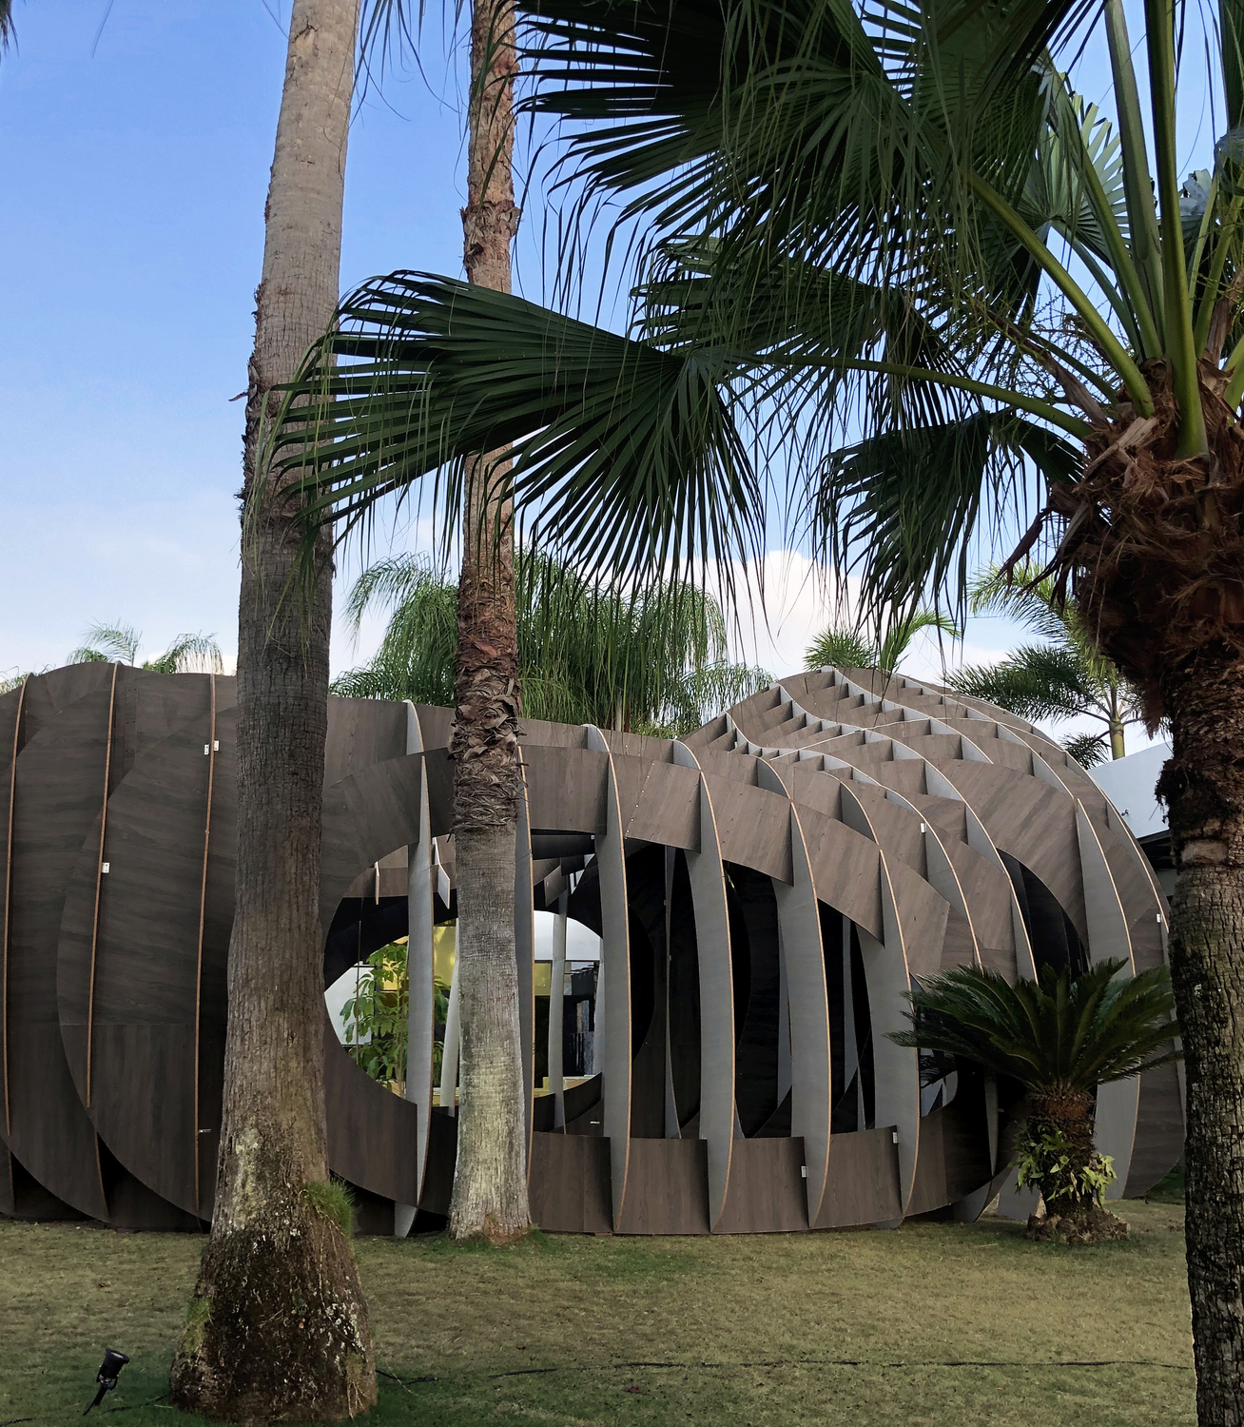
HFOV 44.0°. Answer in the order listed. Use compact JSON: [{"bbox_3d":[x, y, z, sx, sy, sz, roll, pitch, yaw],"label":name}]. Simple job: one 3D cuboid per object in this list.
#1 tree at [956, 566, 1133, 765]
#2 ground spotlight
[{"bbox_3d":[8.417,2.064,26.112,5.400,9.200,5.400,0,-11,0],"label":"tree"},{"bbox_3d":[-1.927,2.499,5.750,0.165,0.250,0.100,0,-11,0],"label":"ground spotlight"}]

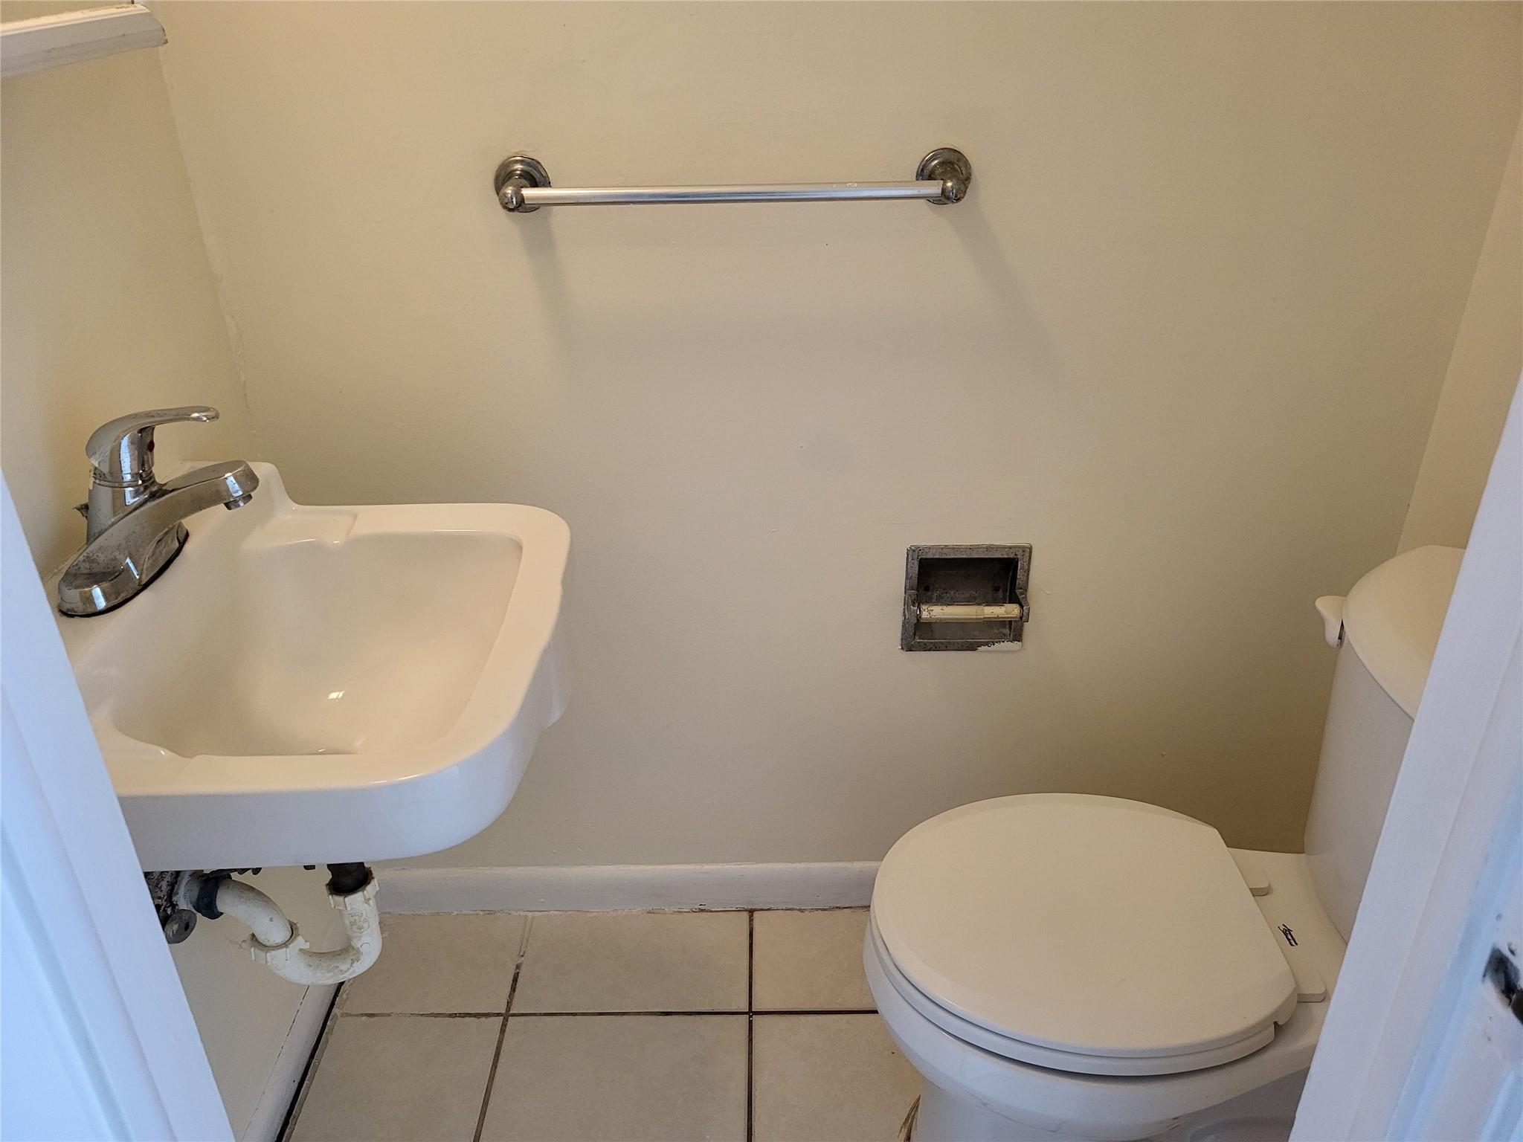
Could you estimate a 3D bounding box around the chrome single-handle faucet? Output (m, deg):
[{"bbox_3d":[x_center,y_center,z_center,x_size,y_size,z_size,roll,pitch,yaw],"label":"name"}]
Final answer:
[{"bbox_3d":[-0.513,-0.066,0.984,0.165,0.153,0.162,-1,29,0],"label":"chrome single-handle faucet"}]

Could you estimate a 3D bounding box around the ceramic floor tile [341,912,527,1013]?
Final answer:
[{"bbox_3d":[-0.475,0.574,1.671,0.232,0.009,0.187,-1,29,0],"label":"ceramic floor tile"}]

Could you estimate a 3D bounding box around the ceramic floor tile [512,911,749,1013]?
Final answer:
[{"bbox_3d":[-0.184,0.570,1.669,0.337,0.009,0.187,-1,29,0],"label":"ceramic floor tile"}]

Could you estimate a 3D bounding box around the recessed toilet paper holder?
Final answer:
[{"bbox_3d":[0.267,0.032,1.507,0.161,0.158,0.064,-1,29,0],"label":"recessed toilet paper holder"}]

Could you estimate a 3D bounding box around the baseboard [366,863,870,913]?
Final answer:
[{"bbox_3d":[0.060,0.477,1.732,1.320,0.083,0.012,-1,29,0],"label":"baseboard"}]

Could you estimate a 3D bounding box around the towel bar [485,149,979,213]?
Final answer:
[{"bbox_3d":[-0.031,-0.405,1.207,0.515,0.059,0.074,-1,29,0],"label":"towel bar"}]

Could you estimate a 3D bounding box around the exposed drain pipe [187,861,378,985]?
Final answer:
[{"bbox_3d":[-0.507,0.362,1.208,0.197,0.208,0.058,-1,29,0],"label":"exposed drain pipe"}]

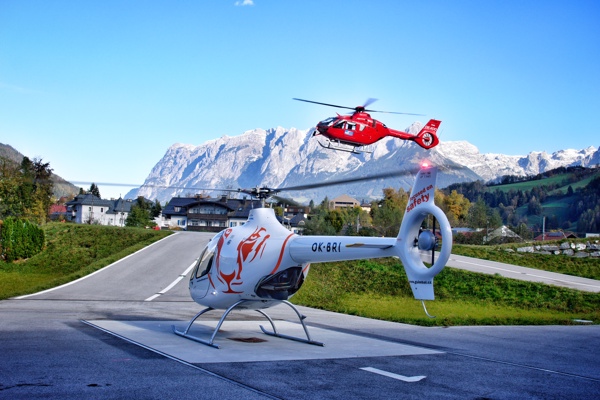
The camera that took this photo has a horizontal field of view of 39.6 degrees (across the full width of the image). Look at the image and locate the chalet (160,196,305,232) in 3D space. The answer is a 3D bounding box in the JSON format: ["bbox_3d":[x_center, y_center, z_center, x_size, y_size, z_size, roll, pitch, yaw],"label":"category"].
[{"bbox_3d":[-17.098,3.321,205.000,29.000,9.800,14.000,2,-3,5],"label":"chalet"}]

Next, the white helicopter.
[{"bbox_3d":[0.051,0.888,11.219,1.700,2.370,6.300,5,-4,-28],"label":"white helicopter"}]

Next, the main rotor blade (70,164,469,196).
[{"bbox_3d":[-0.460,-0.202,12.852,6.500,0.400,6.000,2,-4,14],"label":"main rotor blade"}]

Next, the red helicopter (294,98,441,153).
[{"bbox_3d":[5.248,-5.302,63.117,12.000,3.500,10.000,7,1,-20],"label":"red helicopter"}]

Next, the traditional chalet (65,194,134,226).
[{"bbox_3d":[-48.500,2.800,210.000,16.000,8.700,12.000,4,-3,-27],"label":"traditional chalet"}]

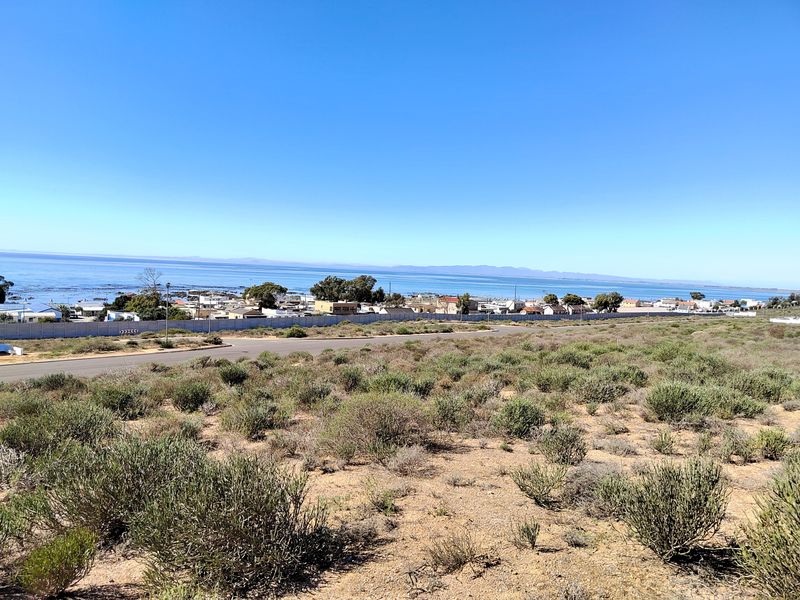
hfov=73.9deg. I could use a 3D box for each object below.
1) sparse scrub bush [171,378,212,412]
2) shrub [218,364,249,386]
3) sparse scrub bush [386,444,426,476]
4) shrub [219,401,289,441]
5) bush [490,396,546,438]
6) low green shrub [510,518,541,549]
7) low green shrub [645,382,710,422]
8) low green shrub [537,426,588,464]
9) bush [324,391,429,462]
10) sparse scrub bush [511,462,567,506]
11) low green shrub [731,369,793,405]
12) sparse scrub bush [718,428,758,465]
[{"bbox_3d":[-3.870,1.781,9.914,0.731,0.615,0.671,3,3,0],"label":"sparse scrub bush"},{"bbox_3d":[-4.141,1.843,13.243,0.748,0.577,0.689,2,3,-17],"label":"shrub"},{"bbox_3d":[0.074,1.635,5.507,0.415,0.280,0.382,3,3,2],"label":"sparse scrub bush"},{"bbox_3d":[-2.110,1.759,7.759,1.001,0.561,0.818,3,3,0],"label":"shrub"},{"bbox_3d":[1.606,1.592,7.202,0.744,0.552,0.683,3,3,0],"label":"bush"},{"bbox_3d":[0.887,1.650,3.755,0.208,0.201,0.180,3,3,0],"label":"low green shrub"},{"bbox_3d":[4.139,1.492,7.888,0.981,0.540,0.903,4,4,28],"label":"low green shrub"},{"bbox_3d":[1.830,1.628,5.948,0.548,0.408,0.504,3,3,0],"label":"low green shrub"},{"bbox_3d":[-0.268,1.462,6.399,1.304,0.704,1.200,3,3,-2],"label":"bush"},{"bbox_3d":[1.205,1.605,4.622,0.477,0.364,0.414,3,3,0],"label":"sparse scrub bush"},{"bbox_3d":[6.283,1.470,9.203,1.075,0.573,0.989,5,4,35],"label":"low green shrub"},{"bbox_3d":[3.560,1.512,5.583,0.400,0.372,0.368,5,4,33],"label":"sparse scrub bush"}]

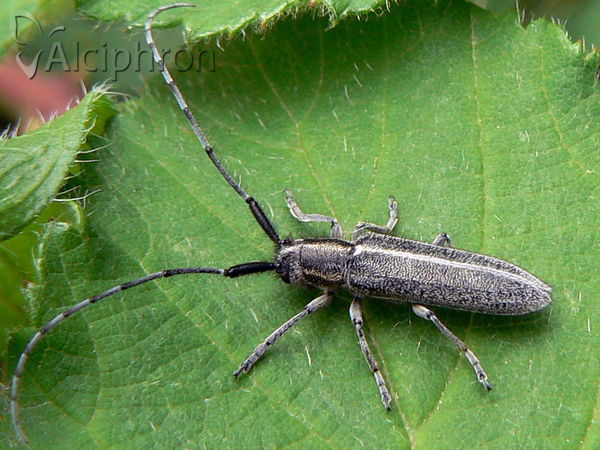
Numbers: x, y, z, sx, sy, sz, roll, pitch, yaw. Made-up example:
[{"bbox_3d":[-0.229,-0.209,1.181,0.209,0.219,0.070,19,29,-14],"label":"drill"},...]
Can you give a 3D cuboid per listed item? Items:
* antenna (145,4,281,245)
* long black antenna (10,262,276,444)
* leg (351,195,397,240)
[{"bbox_3d":[-0.004,-0.005,0.028,0.003,0.002,0.013,-17,62,-10],"label":"antenna"},{"bbox_3d":[-0.006,0.004,0.025,0.011,0.001,0.003,-32,65,-17],"label":"long black antenna"},{"bbox_3d":[0.003,0.000,0.027,0.002,0.001,0.002,0,60,0],"label":"leg"}]

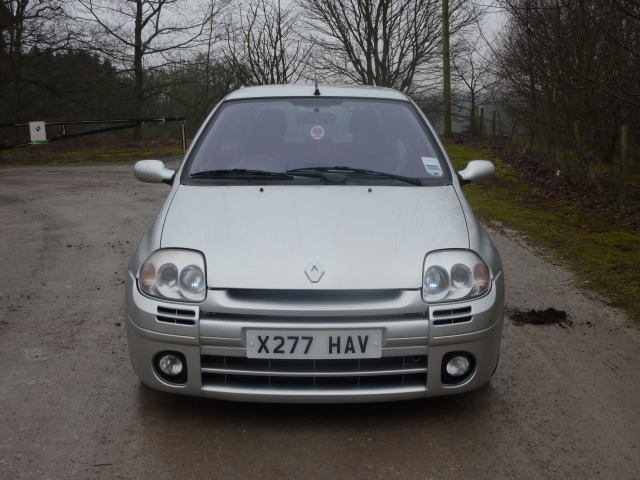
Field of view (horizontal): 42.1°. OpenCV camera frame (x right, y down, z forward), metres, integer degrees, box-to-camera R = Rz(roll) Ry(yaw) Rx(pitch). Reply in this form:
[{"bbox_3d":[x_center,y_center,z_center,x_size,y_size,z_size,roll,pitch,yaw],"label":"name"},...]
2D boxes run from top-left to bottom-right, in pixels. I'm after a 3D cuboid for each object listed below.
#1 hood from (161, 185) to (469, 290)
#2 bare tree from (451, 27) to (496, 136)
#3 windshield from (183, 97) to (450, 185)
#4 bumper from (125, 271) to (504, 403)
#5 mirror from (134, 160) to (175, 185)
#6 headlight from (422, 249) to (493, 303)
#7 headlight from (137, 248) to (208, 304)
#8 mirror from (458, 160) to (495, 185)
[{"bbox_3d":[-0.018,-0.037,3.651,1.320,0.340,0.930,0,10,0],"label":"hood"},{"bbox_3d":[5.166,-5.334,28.000,1.700,3.850,1.600,0,10,0],"label":"bare tree"},{"bbox_3d":[-0.018,-0.526,4.335,1.330,0.420,0.700,0,10,0],"label":"windshield"},{"bbox_3d":[-0.020,0.392,3.413,1.640,0.470,0.480,0,10,0],"label":"bumper"},{"bbox_3d":[-0.865,-0.358,4.416,0.210,0.130,0.150,0,10,0],"label":"mirror"},{"bbox_3d":[0.567,0.140,3.439,0.320,0.180,0.270,0,10,0],"label":"headlight"},{"bbox_3d":[-0.607,0.140,3.439,0.320,0.180,0.270,0,10,0],"label":"headlight"},{"bbox_3d":[0.830,-0.358,4.416,0.200,0.130,0.150,0,10,0],"label":"mirror"}]

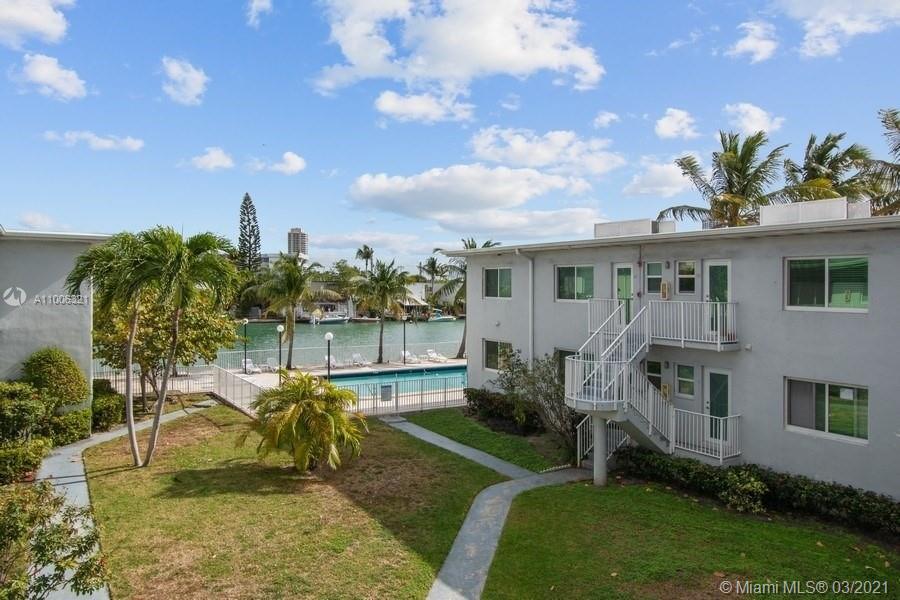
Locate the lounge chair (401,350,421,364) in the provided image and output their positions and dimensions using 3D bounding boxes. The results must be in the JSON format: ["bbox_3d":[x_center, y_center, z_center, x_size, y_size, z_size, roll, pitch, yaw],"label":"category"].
[{"bbox_3d":[-2.514,3.605,38.692,1.550,0.880,0.680,0,1,-31],"label":"lounge chair"}]

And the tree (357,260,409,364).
[{"bbox_3d":[-4.271,0.838,38.017,3.700,6.423,3.700,0,1,0],"label":"tree"}]

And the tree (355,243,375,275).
[{"bbox_3d":[-18.497,-4.696,129.869,4.500,14.179,4.500,0,1,0],"label":"tree"}]

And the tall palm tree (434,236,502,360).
[{"bbox_3d":[1.208,-0.009,40.787,4.600,8.058,4.500,0,1,0],"label":"tall palm tree"}]

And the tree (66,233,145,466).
[{"bbox_3d":[-9.260,1.431,16.329,2.450,6.200,2.600,0,1,0],"label":"tree"}]

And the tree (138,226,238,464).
[{"bbox_3d":[-7.185,1.354,16.330,2.700,6.371,2.700,0,1,0],"label":"tree"}]

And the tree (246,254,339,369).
[{"bbox_3d":[-9.294,0.768,35.173,5.200,6.629,5.000,0,1,0],"label":"tree"}]

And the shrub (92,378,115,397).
[{"bbox_3d":[-13.589,3.759,23.388,1.100,1.250,1.200,0,1,0],"label":"shrub"}]

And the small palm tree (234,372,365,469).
[{"bbox_3d":[-3.978,3.341,16.288,3.200,2.426,3.000,0,1,0],"label":"small palm tree"}]

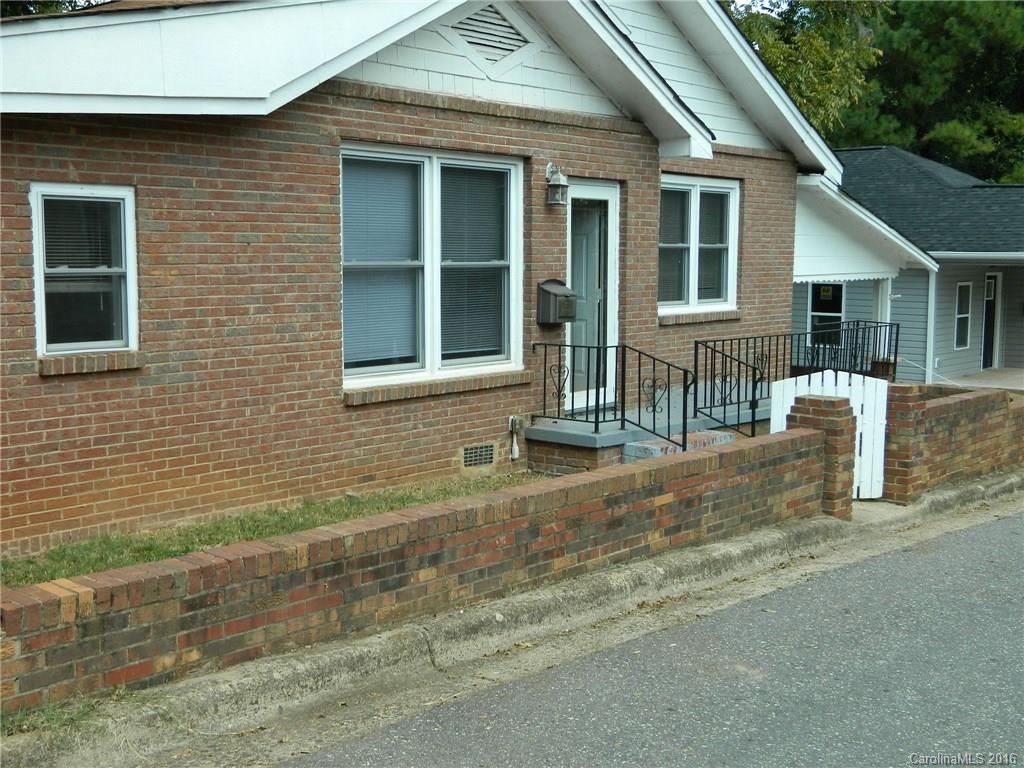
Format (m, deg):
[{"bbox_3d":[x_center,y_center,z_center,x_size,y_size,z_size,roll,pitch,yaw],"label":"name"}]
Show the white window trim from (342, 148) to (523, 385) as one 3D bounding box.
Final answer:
[{"bbox_3d":[-0.604,-0.924,9.632,0.101,1.800,2.165,6,8,40],"label":"white window trim"}]

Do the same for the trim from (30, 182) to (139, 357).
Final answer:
[{"bbox_3d":[-2.557,-0.680,7.239,0.090,0.992,0.672,6,8,40],"label":"trim"}]

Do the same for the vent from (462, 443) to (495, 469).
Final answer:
[{"bbox_3d":[-0.280,0.597,10.080,0.045,0.191,0.371,6,8,40],"label":"vent"}]

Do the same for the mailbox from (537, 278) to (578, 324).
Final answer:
[{"bbox_3d":[0.414,-0.715,10.602,0.176,0.392,0.377,6,8,40],"label":"mailbox"}]

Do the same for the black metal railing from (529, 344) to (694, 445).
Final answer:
[{"bbox_3d":[0.846,0.166,10.269,1.396,0.980,0.412,6,8,40],"label":"black metal railing"}]

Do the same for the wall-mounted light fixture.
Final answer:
[{"bbox_3d":[0.404,-1.726,10.442,0.211,0.366,0.187,6,8,40],"label":"wall-mounted light fixture"}]

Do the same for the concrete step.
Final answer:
[{"bbox_3d":[1.503,0.582,10.755,0.362,0.196,1.226,6,8,40],"label":"concrete step"}]

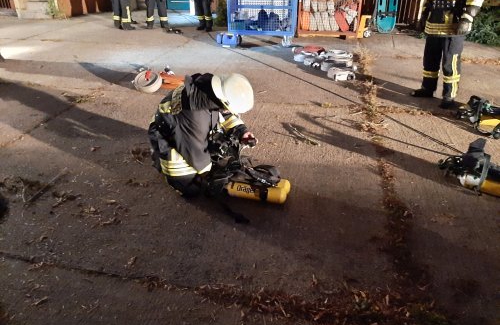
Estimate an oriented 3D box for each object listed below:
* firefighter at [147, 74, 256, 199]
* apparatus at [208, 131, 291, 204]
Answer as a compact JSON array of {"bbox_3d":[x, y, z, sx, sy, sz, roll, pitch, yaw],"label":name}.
[{"bbox_3d":[-0.329,-0.214,2.817,0.720,0.870,0.560,5,30,10],"label":"firefighter"},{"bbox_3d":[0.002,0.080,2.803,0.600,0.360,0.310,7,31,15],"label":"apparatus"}]

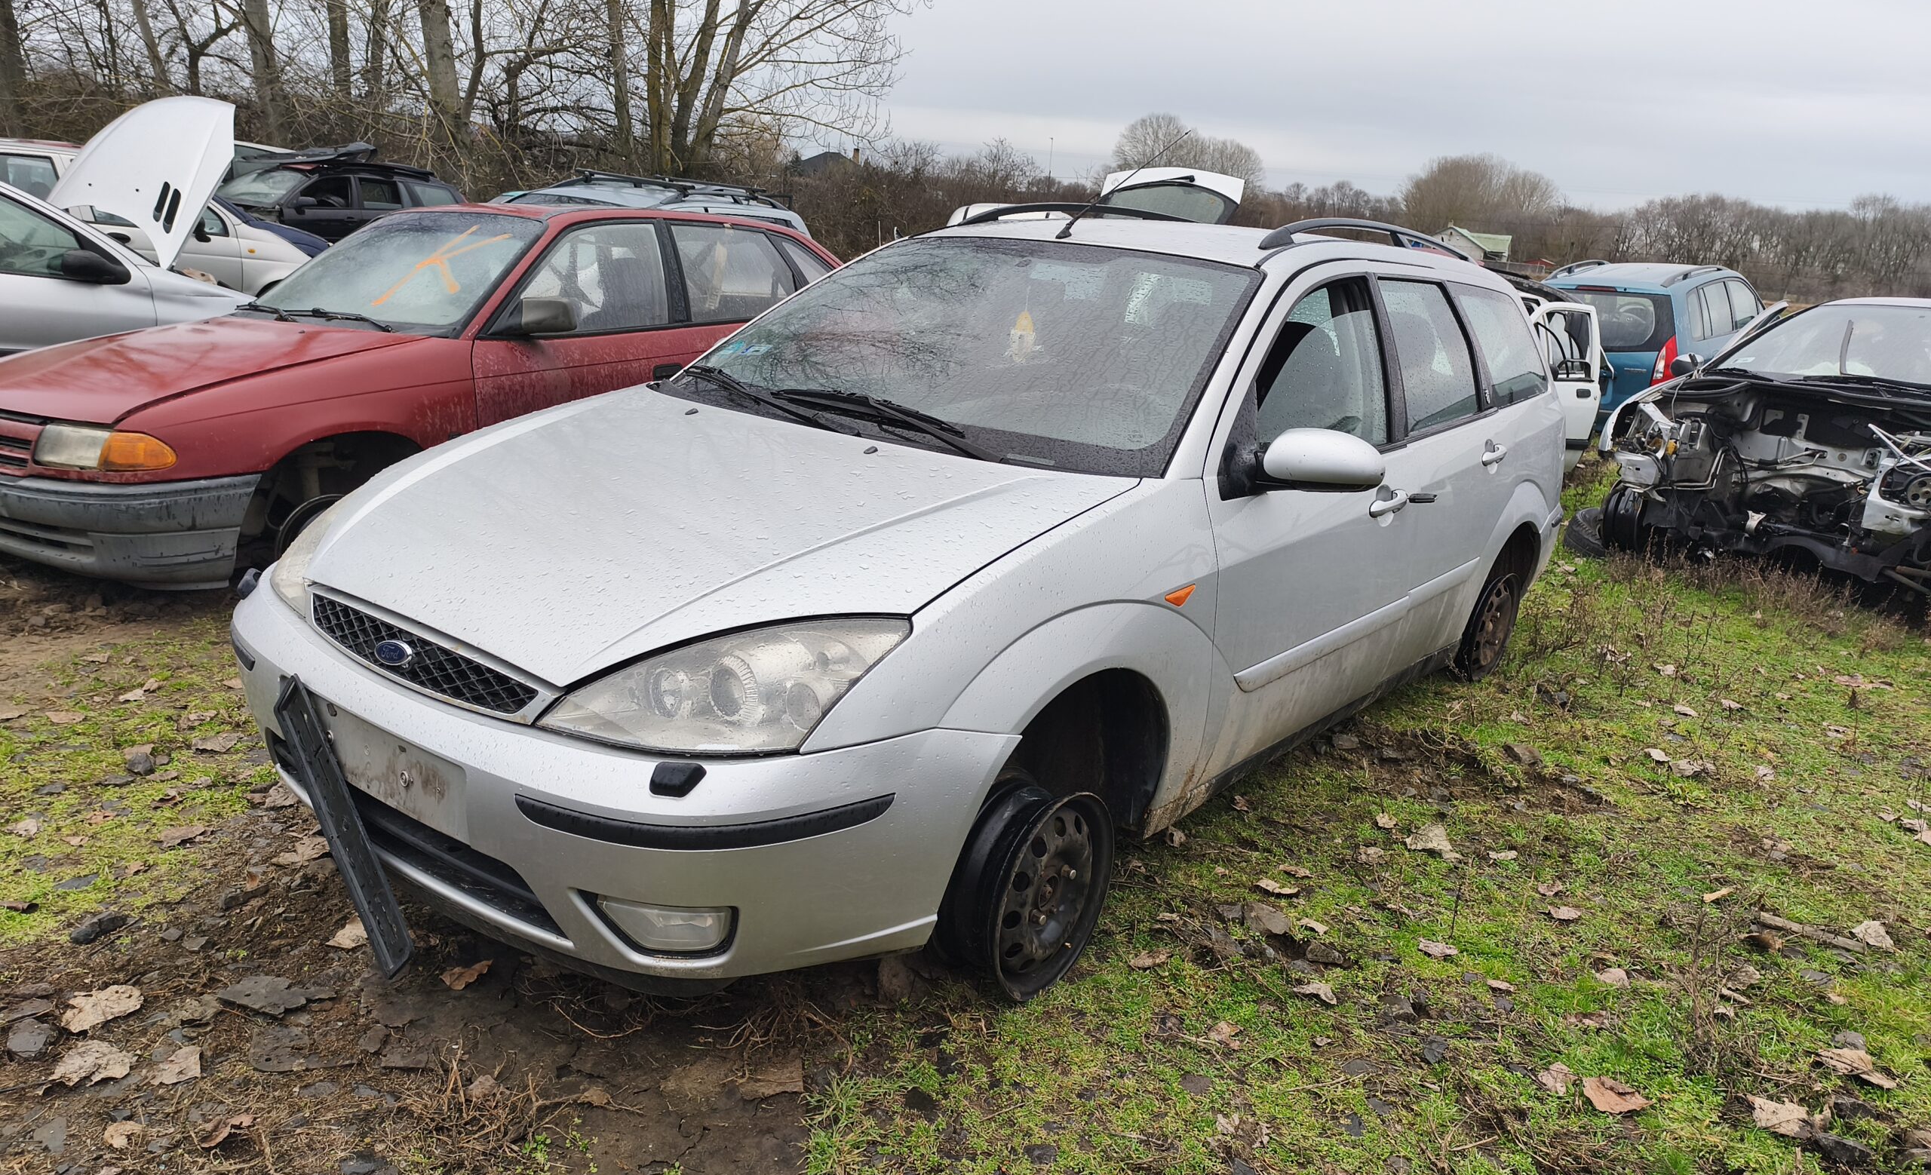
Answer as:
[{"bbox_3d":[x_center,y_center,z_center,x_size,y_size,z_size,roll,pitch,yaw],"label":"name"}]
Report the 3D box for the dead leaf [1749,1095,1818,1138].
[{"bbox_3d":[1.390,0.900,2.182,0.104,0.022,0.109,9,16,14],"label":"dead leaf"}]

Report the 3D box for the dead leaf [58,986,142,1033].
[{"bbox_3d":[-1.450,0.708,2.155,0.109,0.020,0.135,-3,17,-24],"label":"dead leaf"}]

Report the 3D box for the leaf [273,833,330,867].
[{"bbox_3d":[-1.395,0.557,2.712,0.078,0.020,0.136,5,15,3],"label":"leaf"}]

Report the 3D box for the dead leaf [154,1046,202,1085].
[{"bbox_3d":[-1.188,0.722,1.936,0.062,0.020,0.090,-5,17,-29],"label":"dead leaf"}]

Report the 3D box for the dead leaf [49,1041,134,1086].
[{"bbox_3d":[-1.302,0.717,1.928,0.102,0.025,0.126,1,15,-11],"label":"dead leaf"}]

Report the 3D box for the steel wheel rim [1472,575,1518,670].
[{"bbox_3d":[1.753,0.120,4.418,0.152,0.396,0.396,19,21,35],"label":"steel wheel rim"}]

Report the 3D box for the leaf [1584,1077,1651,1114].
[{"bbox_3d":[1.108,0.870,2.204,0.112,0.025,0.094,-1,16,-18],"label":"leaf"}]

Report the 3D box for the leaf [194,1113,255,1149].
[{"bbox_3d":[-1.089,0.798,1.891,0.076,0.035,0.069,-8,19,-36],"label":"leaf"}]

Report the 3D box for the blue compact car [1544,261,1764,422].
[{"bbox_3d":[6.636,-2.288,12.409,1.700,1.540,4.300,17,20,42],"label":"blue compact car"}]

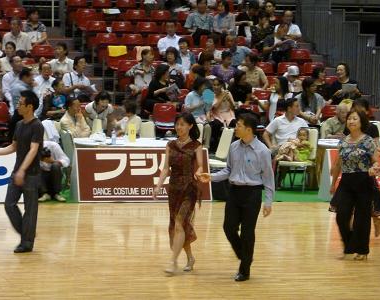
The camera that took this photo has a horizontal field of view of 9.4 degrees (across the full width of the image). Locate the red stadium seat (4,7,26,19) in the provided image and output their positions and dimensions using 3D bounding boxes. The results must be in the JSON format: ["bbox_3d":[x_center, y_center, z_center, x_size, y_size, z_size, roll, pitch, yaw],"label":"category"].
[{"bbox_3d":[-2.966,-2.241,39.689,0.420,0.400,0.440,0,5,-14],"label":"red stadium seat"}]

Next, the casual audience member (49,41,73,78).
[{"bbox_3d":[-2.099,-1.132,37.800,0.500,1.220,0.750,0,5,6],"label":"casual audience member"}]

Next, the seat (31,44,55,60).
[{"bbox_3d":[-2.354,-1.490,37.397,0.420,0.400,0.440,0,5,-14],"label":"seat"}]

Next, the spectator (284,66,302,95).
[{"bbox_3d":[1.655,-0.769,37.000,0.470,1.170,0.720,0,5,3],"label":"spectator"}]

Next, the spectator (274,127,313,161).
[{"bbox_3d":[1.419,-0.076,31.700,0.380,0.480,0.480,5,6,45],"label":"spectator"}]

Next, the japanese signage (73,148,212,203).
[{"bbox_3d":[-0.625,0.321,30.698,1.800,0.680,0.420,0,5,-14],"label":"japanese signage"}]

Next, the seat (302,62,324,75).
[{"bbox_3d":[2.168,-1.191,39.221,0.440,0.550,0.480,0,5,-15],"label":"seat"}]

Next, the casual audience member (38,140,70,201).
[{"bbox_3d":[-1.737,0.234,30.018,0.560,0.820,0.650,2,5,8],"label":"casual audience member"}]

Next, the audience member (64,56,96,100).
[{"bbox_3d":[-1.767,-0.863,37.000,0.550,1.270,0.800,-1,5,-17],"label":"audience member"}]

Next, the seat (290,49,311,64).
[{"bbox_3d":[1.890,-1.470,38.438,0.420,0.400,0.440,0,5,-14],"label":"seat"}]

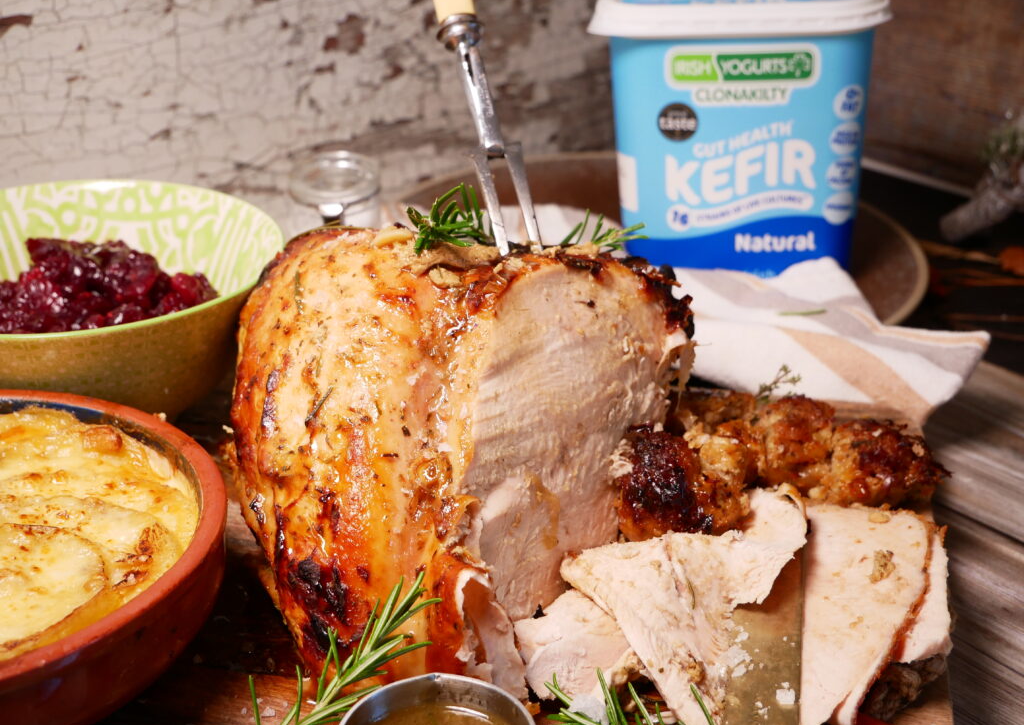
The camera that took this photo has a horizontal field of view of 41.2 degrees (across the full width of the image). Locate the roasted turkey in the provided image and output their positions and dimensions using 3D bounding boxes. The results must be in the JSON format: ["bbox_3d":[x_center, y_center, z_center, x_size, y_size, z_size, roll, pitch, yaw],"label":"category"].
[{"bbox_3d":[-0.021,0.014,0.483,0.174,0.125,0.161,4,24,4],"label":"roasted turkey"}]

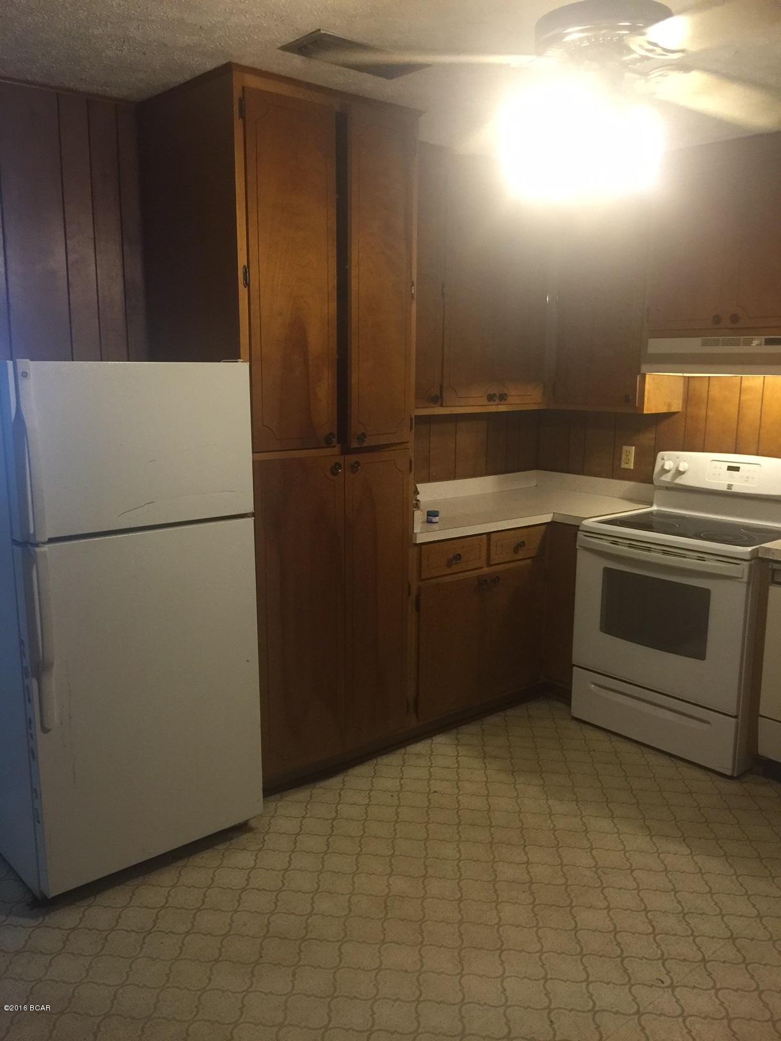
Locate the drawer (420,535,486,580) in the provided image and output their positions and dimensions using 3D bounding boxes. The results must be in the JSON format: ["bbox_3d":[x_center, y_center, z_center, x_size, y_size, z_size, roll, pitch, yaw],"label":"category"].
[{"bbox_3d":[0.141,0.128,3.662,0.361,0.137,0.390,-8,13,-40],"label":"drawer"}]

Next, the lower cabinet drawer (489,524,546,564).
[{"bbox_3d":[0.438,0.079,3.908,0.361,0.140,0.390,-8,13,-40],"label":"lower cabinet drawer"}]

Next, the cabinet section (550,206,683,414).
[{"bbox_3d":[1.058,-1.028,3.991,0.331,1.042,0.486,-8,13,-41],"label":"cabinet section"}]

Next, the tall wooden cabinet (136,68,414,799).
[{"bbox_3d":[-0.388,-0.247,3.292,0.755,2.440,0.635,-8,13,-40],"label":"tall wooden cabinet"}]

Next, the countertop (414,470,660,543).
[{"bbox_3d":[0.506,-0.075,3.981,1.480,0.130,0.830,-8,13,-40],"label":"countertop"}]

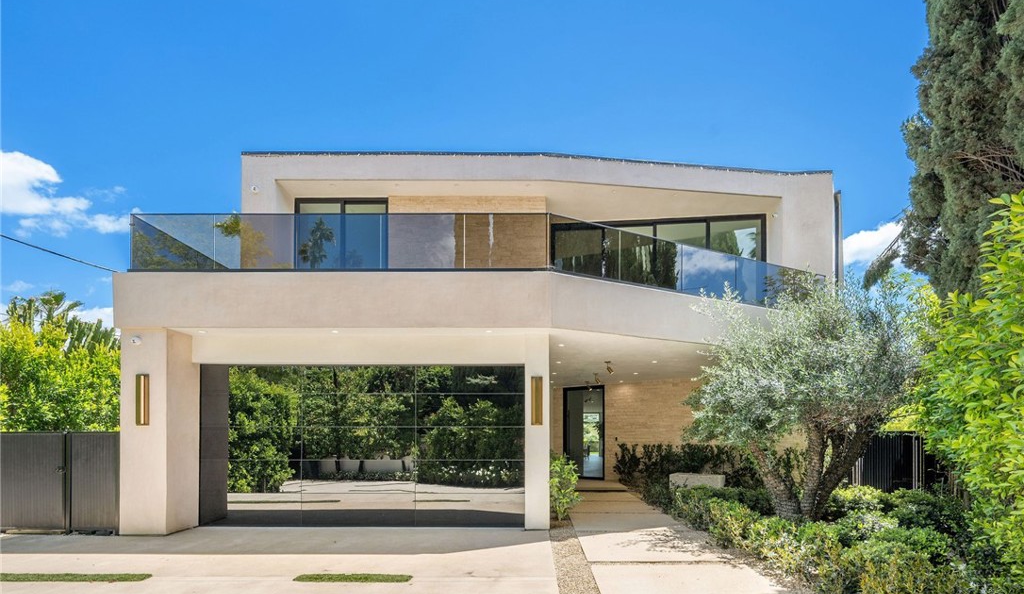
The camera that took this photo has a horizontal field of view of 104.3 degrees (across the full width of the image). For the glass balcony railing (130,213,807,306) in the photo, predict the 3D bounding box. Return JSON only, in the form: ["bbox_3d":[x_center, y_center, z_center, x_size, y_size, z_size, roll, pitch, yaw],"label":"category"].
[{"bbox_3d":[0.250,-0.500,7.150,12.000,1.050,2.400,0,-5,0],"label":"glass balcony railing"}]

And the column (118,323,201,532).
[{"bbox_3d":[-5.580,2.090,6.320,0.720,3.100,0.580,0,-5,0],"label":"column"}]

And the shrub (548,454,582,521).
[{"bbox_3d":[0.920,3.320,7.000,0.620,1.200,0.600,0,-5,0],"label":"shrub"}]

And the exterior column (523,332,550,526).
[{"bbox_3d":[0.420,2.160,6.520,0.400,3.120,0.450,0,-5,0],"label":"exterior column"}]

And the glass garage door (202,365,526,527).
[{"bbox_3d":[-2.430,2.460,6.570,5.400,2.680,0.120,0,-5,0],"label":"glass garage door"}]

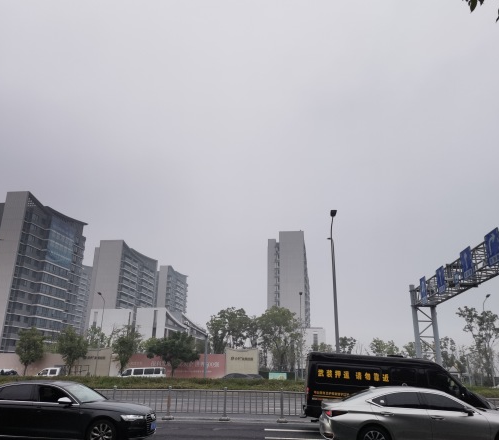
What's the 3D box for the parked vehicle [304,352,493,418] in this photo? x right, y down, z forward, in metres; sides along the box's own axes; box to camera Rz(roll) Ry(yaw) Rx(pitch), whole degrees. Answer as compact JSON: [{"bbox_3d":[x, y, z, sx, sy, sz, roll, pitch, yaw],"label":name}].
[{"bbox_3d":[4.751,5.490,14.565,5.800,2.400,2.050,0,-18,4],"label":"parked vehicle"}]

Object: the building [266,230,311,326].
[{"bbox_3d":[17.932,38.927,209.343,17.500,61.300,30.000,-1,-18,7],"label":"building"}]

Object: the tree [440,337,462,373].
[{"bbox_3d":[25.466,17.928,57.443,3.300,6.440,3.300,1,-18,0],"label":"tree"}]

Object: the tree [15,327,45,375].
[{"bbox_3d":[-27.599,16.685,56.988,3.750,6.690,3.380,1,-18,0],"label":"tree"}]

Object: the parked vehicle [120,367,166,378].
[{"bbox_3d":[-12.074,17.961,52.445,5.000,1.950,1.750,1,-18,0],"label":"parked vehicle"}]

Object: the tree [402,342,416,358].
[{"bbox_3d":[22.213,19.961,63.068,3.000,5.970,3.000,1,-18,0],"label":"tree"}]

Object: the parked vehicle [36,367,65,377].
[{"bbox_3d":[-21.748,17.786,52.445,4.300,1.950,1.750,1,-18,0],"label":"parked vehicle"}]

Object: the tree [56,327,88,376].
[{"bbox_3d":[-19.684,14.943,50.745,3.400,6.120,3.400,1,-18,0],"label":"tree"}]

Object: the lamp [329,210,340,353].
[{"bbox_3d":[5.074,4.918,26.526,0.500,11.030,2.200,1,-18,0],"label":"lamp"}]

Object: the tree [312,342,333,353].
[{"bbox_3d":[10.116,19.825,63.030,3.200,5.730,3.200,1,-18,0],"label":"tree"}]

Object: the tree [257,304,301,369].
[{"bbox_3d":[3.795,16.387,59.907,5.780,10.050,5.780,1,-18,0],"label":"tree"}]

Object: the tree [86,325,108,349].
[{"bbox_3d":[-23.050,19.700,68.130,3.000,8.120,2.700,1,-18,0],"label":"tree"}]

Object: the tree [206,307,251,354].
[{"bbox_3d":[-3.209,18.604,68.611,6.650,11.180,5.990,1,-18,0],"label":"tree"}]

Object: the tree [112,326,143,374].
[{"bbox_3d":[-15.334,16.802,57.022,3.760,6.910,3.380,1,-18,0],"label":"tree"}]

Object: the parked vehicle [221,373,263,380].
[{"bbox_3d":[-0.928,16.455,46.691,4.600,1.460,1.800,1,-18,0],"label":"parked vehicle"}]

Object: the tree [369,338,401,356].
[{"bbox_3d":[21.043,21.952,70.809,5.000,7.040,4.500,1,-18,0],"label":"tree"}]

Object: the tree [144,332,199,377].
[{"bbox_3d":[-9.798,17.207,56.921,6.760,6.270,6.080,1,-18,0],"label":"tree"}]

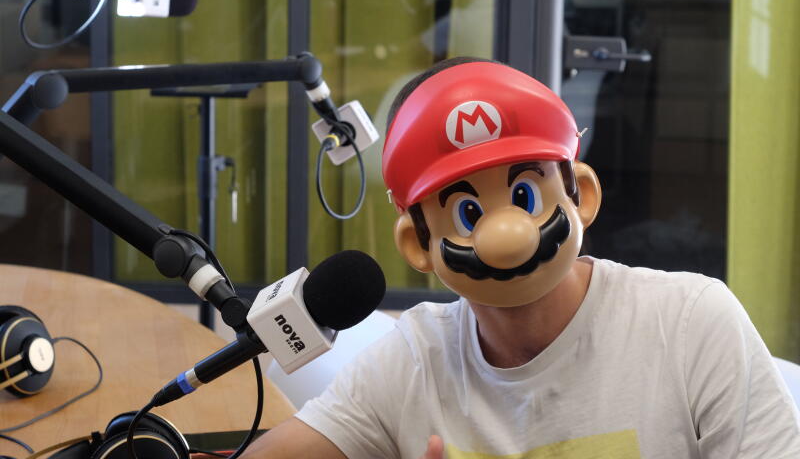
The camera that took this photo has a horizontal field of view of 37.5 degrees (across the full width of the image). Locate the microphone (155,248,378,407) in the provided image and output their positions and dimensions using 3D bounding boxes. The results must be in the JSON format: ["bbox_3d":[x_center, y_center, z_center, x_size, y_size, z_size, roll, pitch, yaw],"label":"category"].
[{"bbox_3d":[-0.123,0.098,1.067,0.253,0.073,0.073,-30,14,14],"label":"microphone"}]

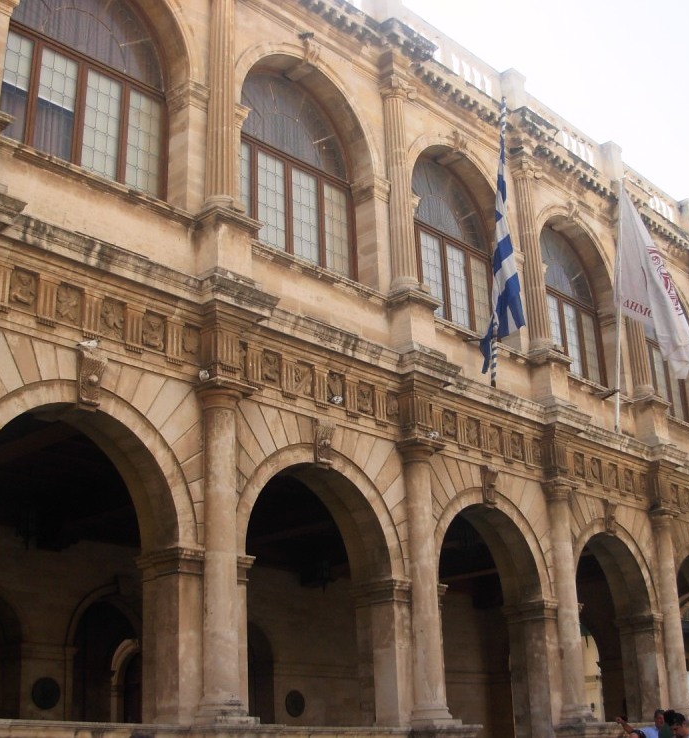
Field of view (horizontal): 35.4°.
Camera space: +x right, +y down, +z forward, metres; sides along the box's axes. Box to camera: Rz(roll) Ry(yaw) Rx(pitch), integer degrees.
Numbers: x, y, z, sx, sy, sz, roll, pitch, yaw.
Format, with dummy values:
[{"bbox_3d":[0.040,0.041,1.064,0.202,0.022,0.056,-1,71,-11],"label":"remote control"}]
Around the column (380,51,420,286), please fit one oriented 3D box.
[{"bbox_3d":[0.872,-2.936,16.660,0.461,4.153,0.497,-2,-21,-1],"label":"column"}]

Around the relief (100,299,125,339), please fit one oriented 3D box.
[{"bbox_3d":[-2.660,-0.572,12.459,0.081,0.455,0.303,-21,-28,40],"label":"relief"}]

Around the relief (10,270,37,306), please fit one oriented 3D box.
[{"bbox_3d":[-3.769,-0.969,12.658,0.090,0.452,0.360,-21,-28,40],"label":"relief"}]

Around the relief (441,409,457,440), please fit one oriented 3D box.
[{"bbox_3d":[1.624,0.874,16.650,0.081,0.455,0.303,-21,-28,40],"label":"relief"}]

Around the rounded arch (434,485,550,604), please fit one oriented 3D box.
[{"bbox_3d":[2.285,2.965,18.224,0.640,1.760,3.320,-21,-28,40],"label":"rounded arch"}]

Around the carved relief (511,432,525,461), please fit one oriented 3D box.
[{"bbox_3d":[2.868,1.292,17.877,0.081,0.455,0.303,-21,-28,40],"label":"carved relief"}]

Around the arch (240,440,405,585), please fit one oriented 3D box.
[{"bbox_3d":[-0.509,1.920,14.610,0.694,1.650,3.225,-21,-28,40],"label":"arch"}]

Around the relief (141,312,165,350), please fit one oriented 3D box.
[{"bbox_3d":[-2.253,-0.434,12.863,0.081,0.455,0.303,-21,-28,40],"label":"relief"}]

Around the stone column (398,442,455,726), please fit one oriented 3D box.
[{"bbox_3d":[1.080,2.992,15.068,0.666,4.033,0.666,-2,-21,-1],"label":"stone column"}]

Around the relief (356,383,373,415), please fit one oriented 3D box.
[{"bbox_3d":[0.309,0.456,16.682,0.090,0.452,0.360,-21,-28,40],"label":"relief"}]

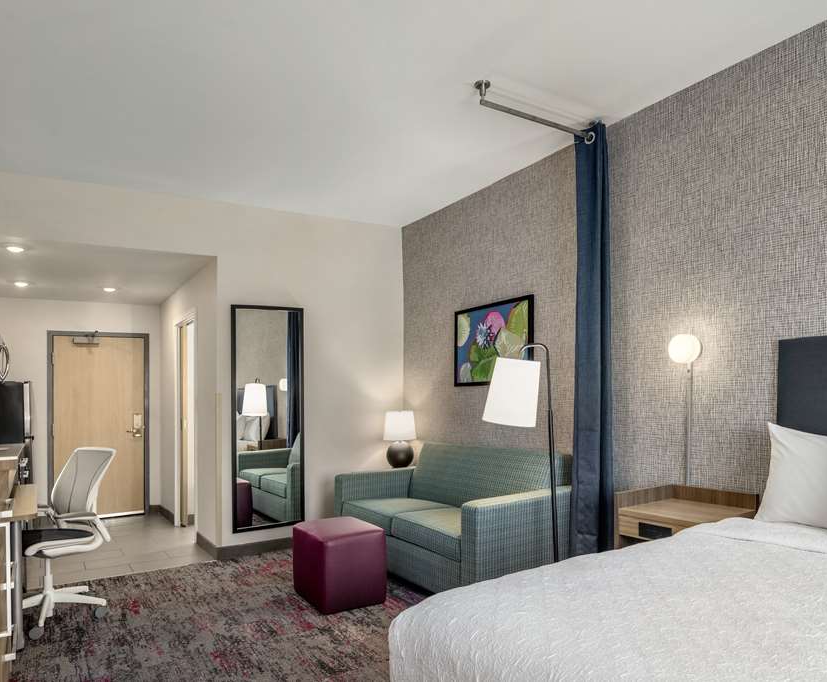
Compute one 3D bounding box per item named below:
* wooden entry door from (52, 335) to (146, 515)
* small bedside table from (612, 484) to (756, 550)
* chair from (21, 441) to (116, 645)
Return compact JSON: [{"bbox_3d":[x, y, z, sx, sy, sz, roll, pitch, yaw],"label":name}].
[{"bbox_3d":[-3.547,0.984,6.448,0.905,2.030,0.050,1,-3,-33],"label":"wooden entry door"},{"bbox_3d":[1.370,1.146,2.847,0.450,0.760,0.490,1,-3,-33],"label":"small bedside table"},{"bbox_3d":[-2.179,1.188,3.482,0.640,0.990,0.620,-3,-3,30],"label":"chair"}]

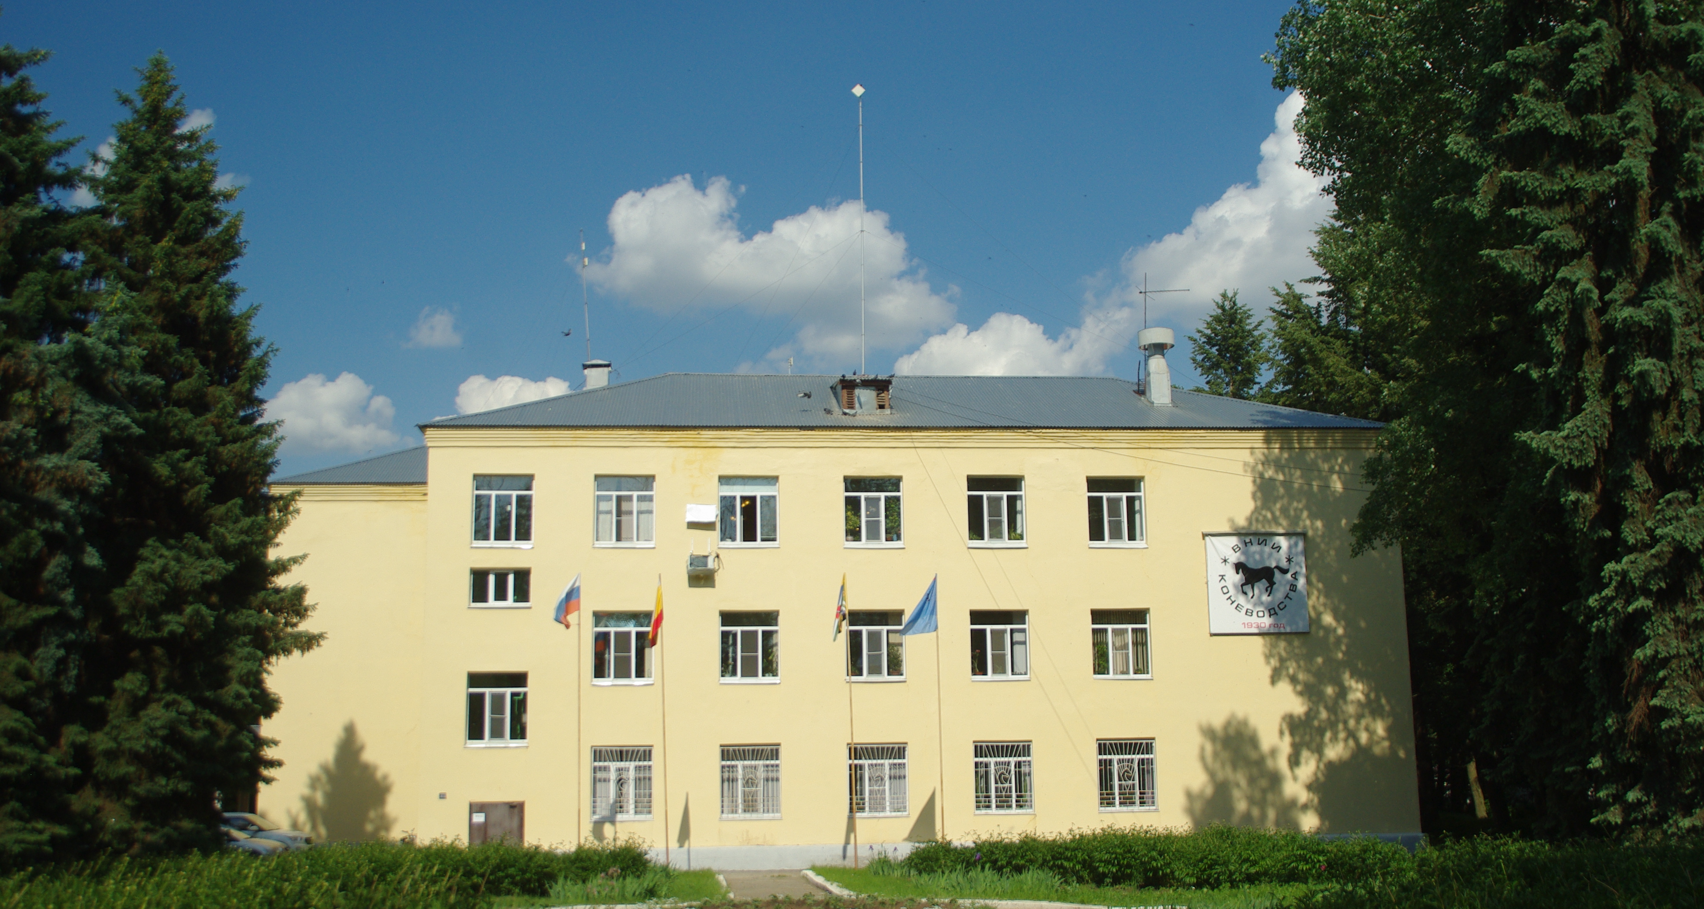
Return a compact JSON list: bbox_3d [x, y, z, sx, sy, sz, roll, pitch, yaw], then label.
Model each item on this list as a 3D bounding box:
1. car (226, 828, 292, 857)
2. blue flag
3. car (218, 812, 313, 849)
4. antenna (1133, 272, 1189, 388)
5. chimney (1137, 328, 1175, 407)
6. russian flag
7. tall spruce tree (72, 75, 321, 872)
[{"bbox_3d":[-15.444,9.338,40.068,4.200,1.450,1.700,0,-10,-3],"label":"car"},{"bbox_3d":[1.499,3.393,38.254,0.842,1.340,0.250,0,-10,-5],"label":"blue flag"},{"bbox_3d":[-16.365,10.179,44.527,4.200,1.450,1.700,0,-10,-3],"label":"car"},{"bbox_3d":[8.863,-3.498,48.522,1.420,3.500,1.600,-3,-11,13],"label":"antenna"},{"bbox_3d":[8.410,-2.303,47.228,1.000,2.240,1.100,0,-10,-5],"label":"chimney"},{"bbox_3d":[-6.257,3.247,37.526,0.616,1.220,0.300,0,-10,-5],"label":"russian flag"},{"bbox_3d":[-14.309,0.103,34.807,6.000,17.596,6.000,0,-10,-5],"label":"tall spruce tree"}]

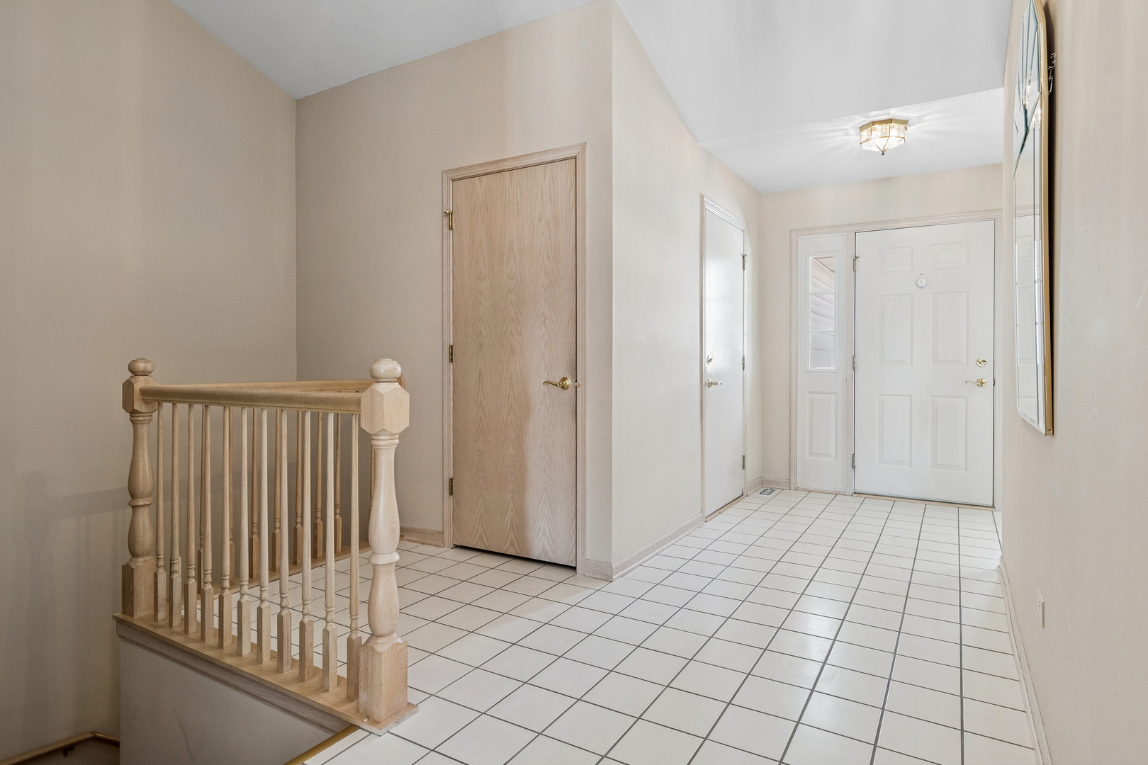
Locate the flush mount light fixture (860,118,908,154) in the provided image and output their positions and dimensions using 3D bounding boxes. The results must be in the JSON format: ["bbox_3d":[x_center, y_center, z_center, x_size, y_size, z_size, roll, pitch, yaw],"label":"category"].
[{"bbox_3d":[1.870,-1.450,3.465,0.260,0.165,0.260,1,1,30],"label":"flush mount light fixture"}]

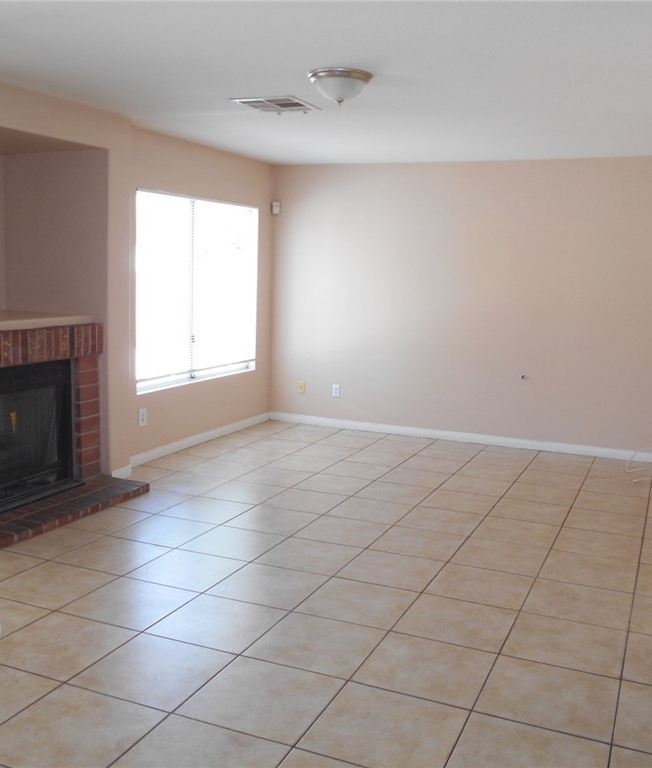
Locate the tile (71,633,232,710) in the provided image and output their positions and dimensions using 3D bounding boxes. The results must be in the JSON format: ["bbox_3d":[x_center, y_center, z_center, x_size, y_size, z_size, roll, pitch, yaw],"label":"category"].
[{"bbox_3d":[-0.638,1.065,2.870,0.449,0.010,0.442,5,9,24],"label":"tile"}]

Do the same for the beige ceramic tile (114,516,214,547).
[{"bbox_3d":[-0.910,0.842,4.455,0.449,0.010,0.442,5,9,24],"label":"beige ceramic tile"}]

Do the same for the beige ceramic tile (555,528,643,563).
[{"bbox_3d":[1.532,0.905,4.334,0.450,0.010,0.450,5,8,24],"label":"beige ceramic tile"}]

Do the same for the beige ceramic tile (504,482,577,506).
[{"bbox_3d":[1.489,0.764,5.331,0.449,0.010,0.442,5,9,24],"label":"beige ceramic tile"}]

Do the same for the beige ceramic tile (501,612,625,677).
[{"bbox_3d":[0.975,1.059,3.122,0.449,0.010,0.442,5,9,24],"label":"beige ceramic tile"}]

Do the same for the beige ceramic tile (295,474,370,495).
[{"bbox_3d":[0.049,0.731,5.564,0.450,0.012,0.450,4,8,23],"label":"beige ceramic tile"}]

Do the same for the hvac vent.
[{"bbox_3d":[-0.307,-1.711,4.702,0.400,0.030,0.380,4,8,23],"label":"hvac vent"}]

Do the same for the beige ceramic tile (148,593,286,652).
[{"bbox_3d":[-0.451,1.010,3.252,0.450,0.012,0.450,4,8,24],"label":"beige ceramic tile"}]

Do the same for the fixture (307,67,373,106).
[{"bbox_3d":[0.073,-1.524,4.000,0.340,0.155,0.340,1,8,0],"label":"fixture"}]

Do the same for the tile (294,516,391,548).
[{"bbox_3d":[0.100,0.862,4.512,0.450,0.012,0.450,4,8,23],"label":"tile"}]

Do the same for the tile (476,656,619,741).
[{"bbox_3d":[0.790,1.111,2.718,0.449,0.010,0.442,5,9,24],"label":"tile"}]

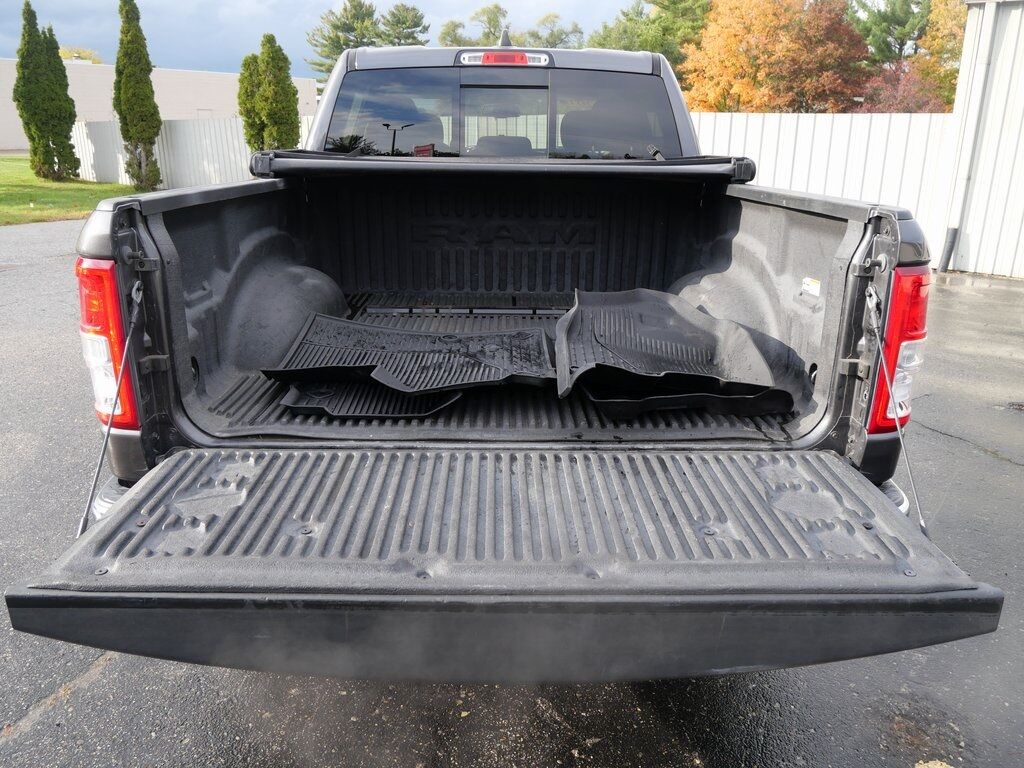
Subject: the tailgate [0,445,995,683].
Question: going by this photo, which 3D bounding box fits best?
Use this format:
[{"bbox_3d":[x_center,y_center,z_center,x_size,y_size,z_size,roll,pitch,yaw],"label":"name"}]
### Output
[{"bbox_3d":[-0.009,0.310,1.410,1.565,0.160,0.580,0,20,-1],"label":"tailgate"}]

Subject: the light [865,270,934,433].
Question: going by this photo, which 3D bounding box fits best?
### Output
[{"bbox_3d":[0.870,-0.083,1.623,0.130,0.400,0.130,0,19,-1],"label":"light"}]

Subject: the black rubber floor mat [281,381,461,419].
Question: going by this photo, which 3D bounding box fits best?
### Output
[{"bbox_3d":[-0.365,-0.006,1.958,0.460,0.060,0.460,0,19,-1],"label":"black rubber floor mat"}]

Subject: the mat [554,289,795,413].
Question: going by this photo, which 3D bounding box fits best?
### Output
[{"bbox_3d":[0.408,-0.129,2.120,0.600,0.210,0.720,0,19,-1],"label":"mat"}]

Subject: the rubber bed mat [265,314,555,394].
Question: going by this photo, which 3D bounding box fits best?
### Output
[{"bbox_3d":[-0.274,-0.103,2.143,0.790,0.100,0.600,0,19,-1],"label":"rubber bed mat"}]

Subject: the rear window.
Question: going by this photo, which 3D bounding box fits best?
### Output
[{"bbox_3d":[-0.033,-1.197,3.167,1.620,0.410,0.080,0,6,-1],"label":"rear window"}]

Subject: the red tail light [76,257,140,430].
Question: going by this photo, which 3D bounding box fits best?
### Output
[{"bbox_3d":[-0.890,-0.091,1.601,0.130,0.400,0.130,0,19,-1],"label":"red tail light"}]

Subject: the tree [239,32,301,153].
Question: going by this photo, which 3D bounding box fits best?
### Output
[{"bbox_3d":[-4.857,-5.239,14.376,1.240,3.320,1.060,0,17,-1],"label":"tree"}]

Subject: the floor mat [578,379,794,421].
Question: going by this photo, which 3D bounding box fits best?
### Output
[{"bbox_3d":[0.460,-0.014,1.970,0.540,0.085,0.400,0,19,-1],"label":"floor mat"}]

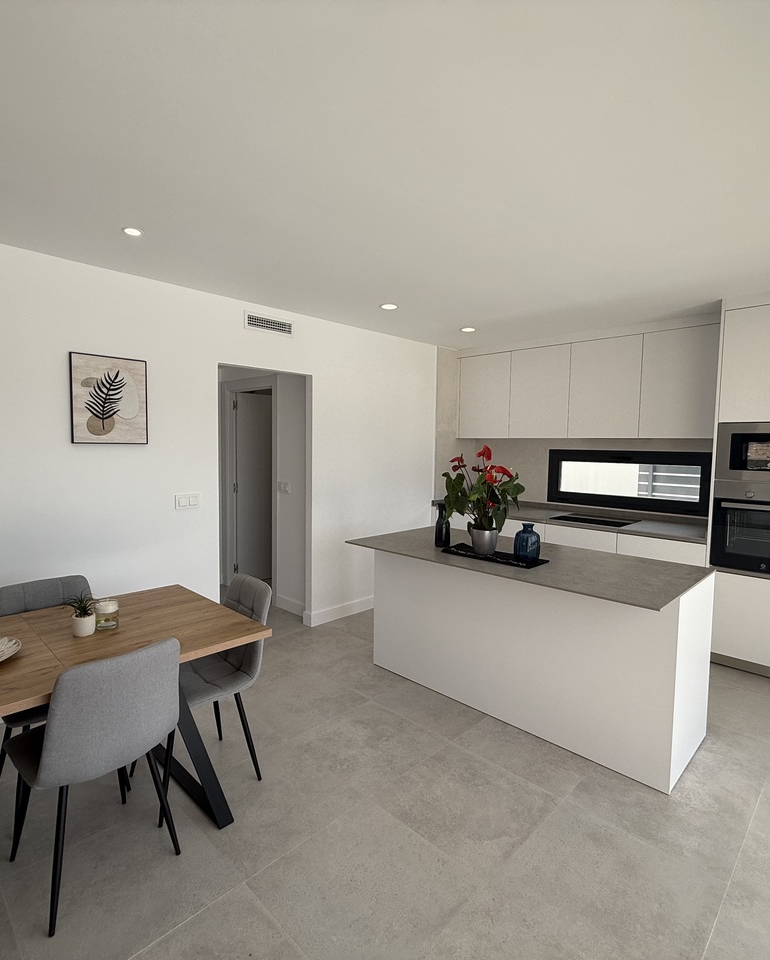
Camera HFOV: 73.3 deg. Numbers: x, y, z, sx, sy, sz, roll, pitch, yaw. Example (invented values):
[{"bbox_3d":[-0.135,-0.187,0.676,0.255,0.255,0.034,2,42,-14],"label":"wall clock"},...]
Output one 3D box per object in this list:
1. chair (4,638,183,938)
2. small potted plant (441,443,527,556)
[{"bbox_3d":[-1.009,0.943,1.825,0.545,0.850,0.450,4,5,40],"label":"chair"},{"bbox_3d":[0.585,0.106,2.992,0.450,0.620,0.430,1,4,0],"label":"small potted plant"}]

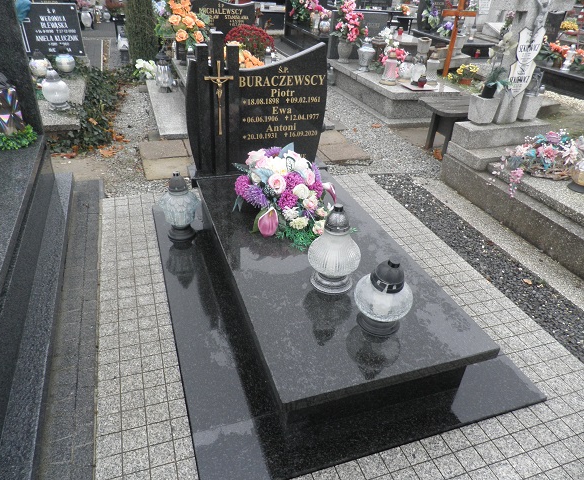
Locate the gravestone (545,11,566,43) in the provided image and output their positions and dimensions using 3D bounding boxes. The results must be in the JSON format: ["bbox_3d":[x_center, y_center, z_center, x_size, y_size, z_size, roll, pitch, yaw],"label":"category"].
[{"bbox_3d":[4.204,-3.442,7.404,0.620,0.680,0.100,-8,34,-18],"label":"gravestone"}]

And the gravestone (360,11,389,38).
[{"bbox_3d":[0.946,-2.919,6.334,0.800,0.610,0.140,-8,34,-18],"label":"gravestone"}]

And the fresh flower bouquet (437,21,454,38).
[{"bbox_3d":[2.985,-4.080,8.600,0.330,0.290,0.280,-8,34,-18],"label":"fresh flower bouquet"}]

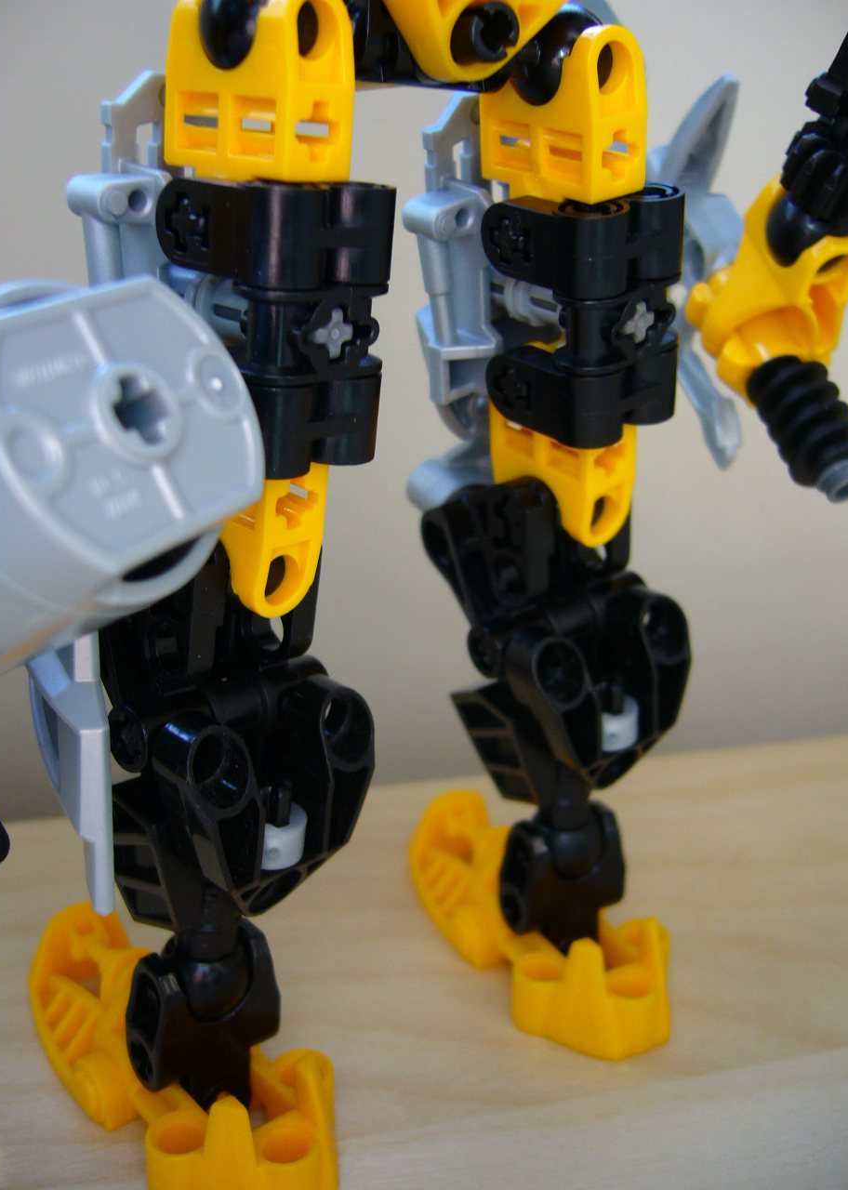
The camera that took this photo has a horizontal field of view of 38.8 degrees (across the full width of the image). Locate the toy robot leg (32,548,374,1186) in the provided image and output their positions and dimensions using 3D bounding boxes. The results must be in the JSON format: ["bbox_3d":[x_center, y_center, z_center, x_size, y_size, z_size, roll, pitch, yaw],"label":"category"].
[{"bbox_3d":[-0.025,0.023,0.125,0.027,0.065,0.045,-9,20,-31],"label":"toy robot leg"}]

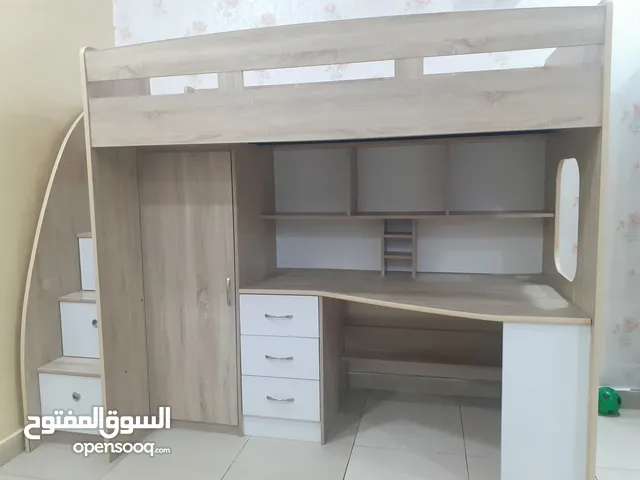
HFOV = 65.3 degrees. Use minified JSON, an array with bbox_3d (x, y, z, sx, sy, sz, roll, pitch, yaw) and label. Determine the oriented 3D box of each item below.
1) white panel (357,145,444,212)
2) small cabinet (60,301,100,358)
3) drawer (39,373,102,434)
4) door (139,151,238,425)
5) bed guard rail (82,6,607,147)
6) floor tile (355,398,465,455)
[{"bbox_3d":[0.442,-0.332,2.705,0.476,0.363,0.015,0,6,13],"label":"white panel"},{"bbox_3d":[-1.090,0.445,2.451,0.401,0.271,0.020,0,6,13],"label":"small cabinet"},{"bbox_3d":[-1.110,0.761,2.473,0.401,0.283,0.270,0,6,13],"label":"drawer"},{"bbox_3d":[-0.635,0.242,2.419,0.482,1.329,0.022,0,6,13],"label":"door"},{"bbox_3d":[0.093,-0.640,2.309,1.988,0.422,0.964,0,6,13],"label":"bed guard rail"},{"bbox_3d":[0.465,0.941,2.531,0.498,0.010,0.498,0,6,13],"label":"floor tile"}]

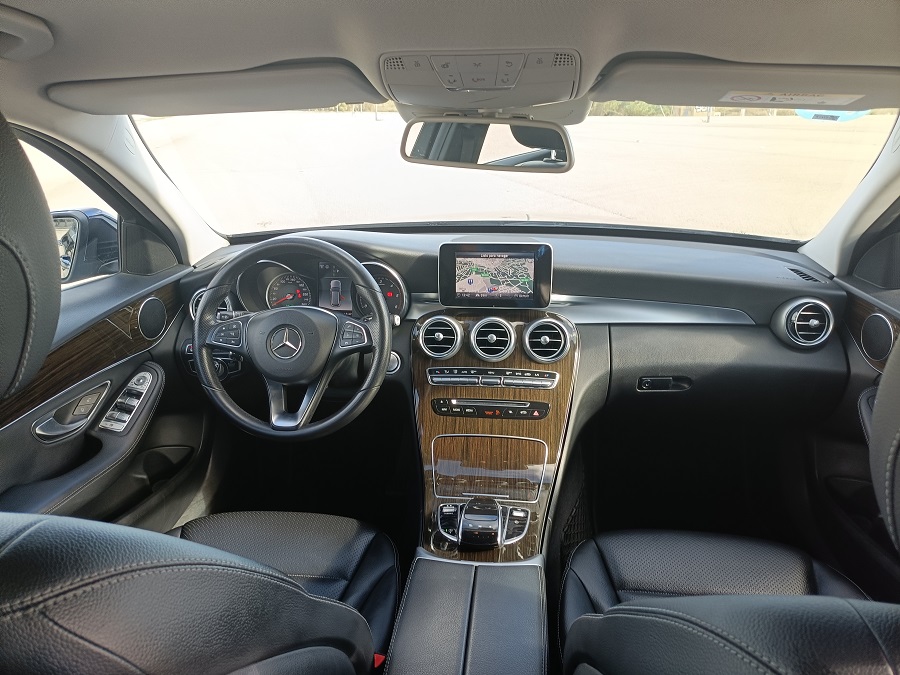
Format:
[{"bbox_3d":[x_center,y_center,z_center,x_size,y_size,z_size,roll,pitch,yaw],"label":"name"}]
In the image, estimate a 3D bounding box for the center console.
[{"bbox_3d":[0.066,0.084,1.139,0.325,0.420,0.490,2,20,7],"label":"center console"}]

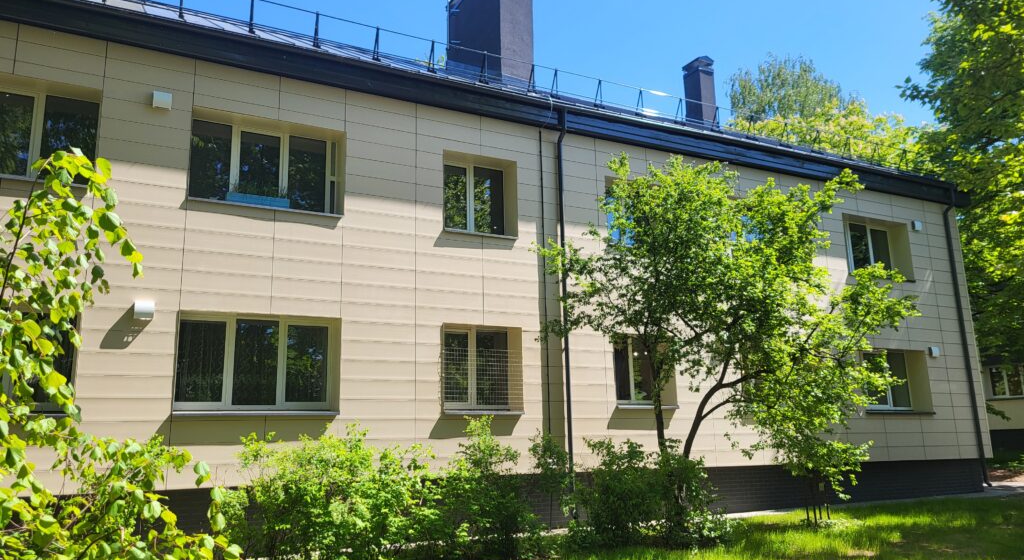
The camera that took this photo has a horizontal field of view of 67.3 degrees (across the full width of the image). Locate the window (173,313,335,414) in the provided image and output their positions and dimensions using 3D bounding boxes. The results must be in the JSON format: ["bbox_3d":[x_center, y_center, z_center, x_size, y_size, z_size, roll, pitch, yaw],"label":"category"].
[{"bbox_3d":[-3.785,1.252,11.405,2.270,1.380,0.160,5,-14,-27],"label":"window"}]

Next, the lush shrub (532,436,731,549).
[{"bbox_3d":[1.678,2.968,10.800,2.500,1.400,1.500,5,-14,-27],"label":"lush shrub"}]

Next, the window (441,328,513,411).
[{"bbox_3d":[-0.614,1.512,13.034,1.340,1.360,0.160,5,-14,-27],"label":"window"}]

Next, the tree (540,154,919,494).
[{"bbox_3d":[3.088,1.174,11.500,4.800,5.100,4.000,-5,-13,15],"label":"tree"}]

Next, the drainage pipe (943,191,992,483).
[{"bbox_3d":[10.911,1.304,18.363,0.140,7.000,0.360,5,-14,-27],"label":"drainage pipe"}]

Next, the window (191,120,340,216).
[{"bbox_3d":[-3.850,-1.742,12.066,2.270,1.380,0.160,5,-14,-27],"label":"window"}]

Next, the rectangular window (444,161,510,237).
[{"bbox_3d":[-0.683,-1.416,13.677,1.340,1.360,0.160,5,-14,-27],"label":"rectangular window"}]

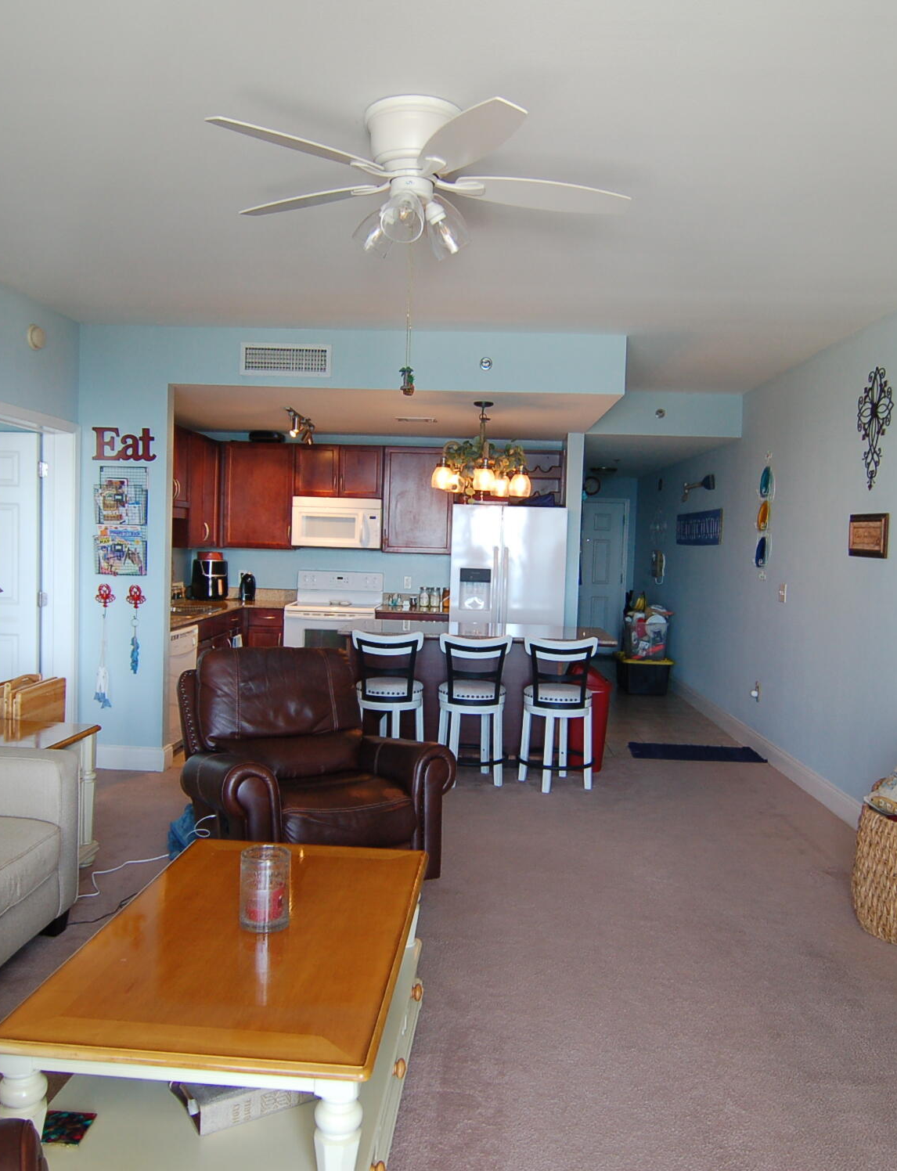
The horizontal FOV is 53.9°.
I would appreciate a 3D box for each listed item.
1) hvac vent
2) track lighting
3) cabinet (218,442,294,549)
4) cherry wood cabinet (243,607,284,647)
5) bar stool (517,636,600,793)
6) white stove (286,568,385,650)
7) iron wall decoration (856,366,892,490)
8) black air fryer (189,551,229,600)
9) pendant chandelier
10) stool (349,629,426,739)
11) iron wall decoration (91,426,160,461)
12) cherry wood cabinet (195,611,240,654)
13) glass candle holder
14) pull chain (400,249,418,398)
[{"bbox_3d":[-0.991,-1.379,5.399,0.555,0.200,0.020,2,3,2],"label":"hvac vent"},{"bbox_3d":[-1.072,-1.164,6.462,0.150,0.195,1.050,2,3,4],"label":"track lighting"},{"bbox_3d":[-1.634,-0.775,7.706,0.630,0.895,0.330,2,3,4],"label":"cabinet"},{"bbox_3d":[-1.526,0.613,7.627,0.335,0.900,0.620,2,3,4],"label":"cherry wood cabinet"},{"bbox_3d":[0.686,0.778,5.507,0.450,0.966,0.500,2,3,2],"label":"bar stool"},{"bbox_3d":[-0.967,0.497,7.562,0.760,1.175,0.660,2,3,4],"label":"white stove"},{"bbox_3d":[2.232,-0.820,4.618,0.035,0.638,0.423,2,3,2],"label":"iron wall decoration"},{"bbox_3d":[-2.013,-0.058,7.431,0.280,0.380,0.340,-1,4,-44],"label":"black air fryer"},{"bbox_3d":[0.228,-0.909,5.854,0.660,0.605,0.660,2,3,2],"label":"pendant chandelier"},{"bbox_3d":[-0.369,0.743,5.546,0.430,0.947,0.480,2,3,4],"label":"stool"},{"bbox_3d":[-1.973,-0.865,5.385,0.419,0.196,0.024,2,3,2],"label":"iron wall decoration"},{"bbox_3d":[-2.064,0.666,6.822,0.600,0.860,1.080,2,3,2],"label":"cherry wood cabinet"},{"bbox_3d":[-0.479,0.797,2.322,0.125,0.182,0.125,2,3,2],"label":"glass candle holder"},{"bbox_3d":[-0.110,-0.749,2.507,0.050,0.410,0.040,2,3,2],"label":"pull chain"}]

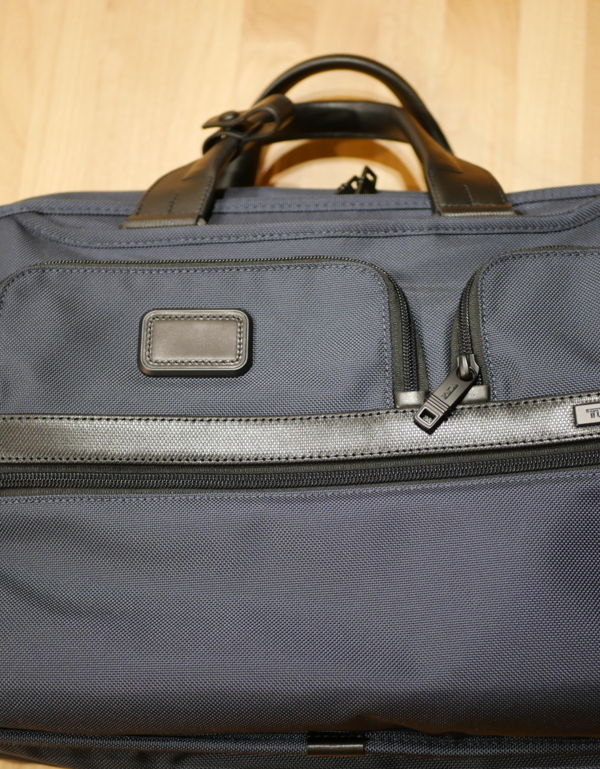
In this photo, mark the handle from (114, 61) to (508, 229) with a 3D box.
[{"bbox_3d":[0.009,-0.131,0.788,0.200,0.090,0.090,-1,73,0],"label":"handle"}]

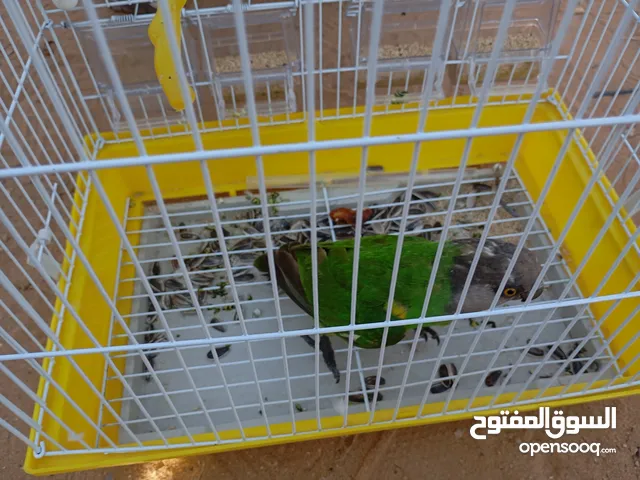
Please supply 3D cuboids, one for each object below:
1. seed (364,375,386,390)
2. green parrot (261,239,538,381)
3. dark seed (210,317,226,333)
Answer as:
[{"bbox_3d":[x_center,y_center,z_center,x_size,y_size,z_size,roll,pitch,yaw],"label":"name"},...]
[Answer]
[{"bbox_3d":[0.040,0.102,0.372,0.015,0.004,0.007,3,51,3],"label":"seed"},{"bbox_3d":[0.053,0.033,0.368,0.207,0.068,0.087,0,51,1],"label":"green parrot"},{"bbox_3d":[-0.079,0.066,0.403,0.015,0.004,0.006,34,59,25],"label":"dark seed"}]

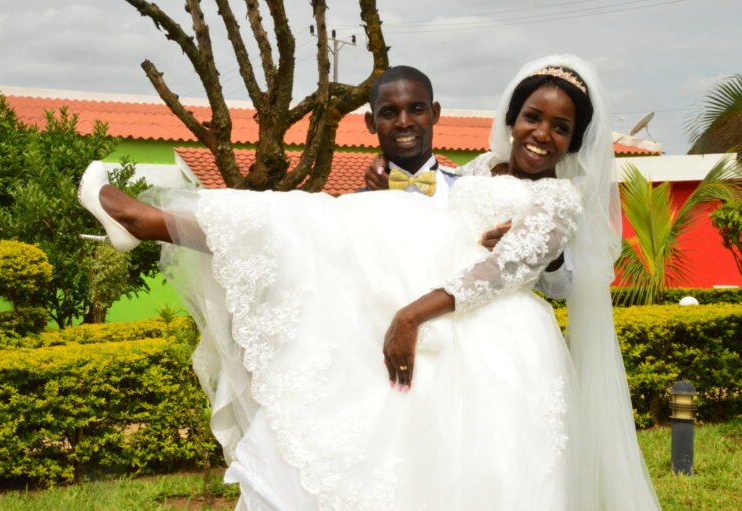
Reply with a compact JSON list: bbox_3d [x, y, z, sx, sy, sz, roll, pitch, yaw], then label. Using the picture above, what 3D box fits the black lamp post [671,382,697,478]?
[{"bbox_3d":[1.959,1.088,6.950,0.165,0.605,0.165,0,0,0],"label":"black lamp post"}]

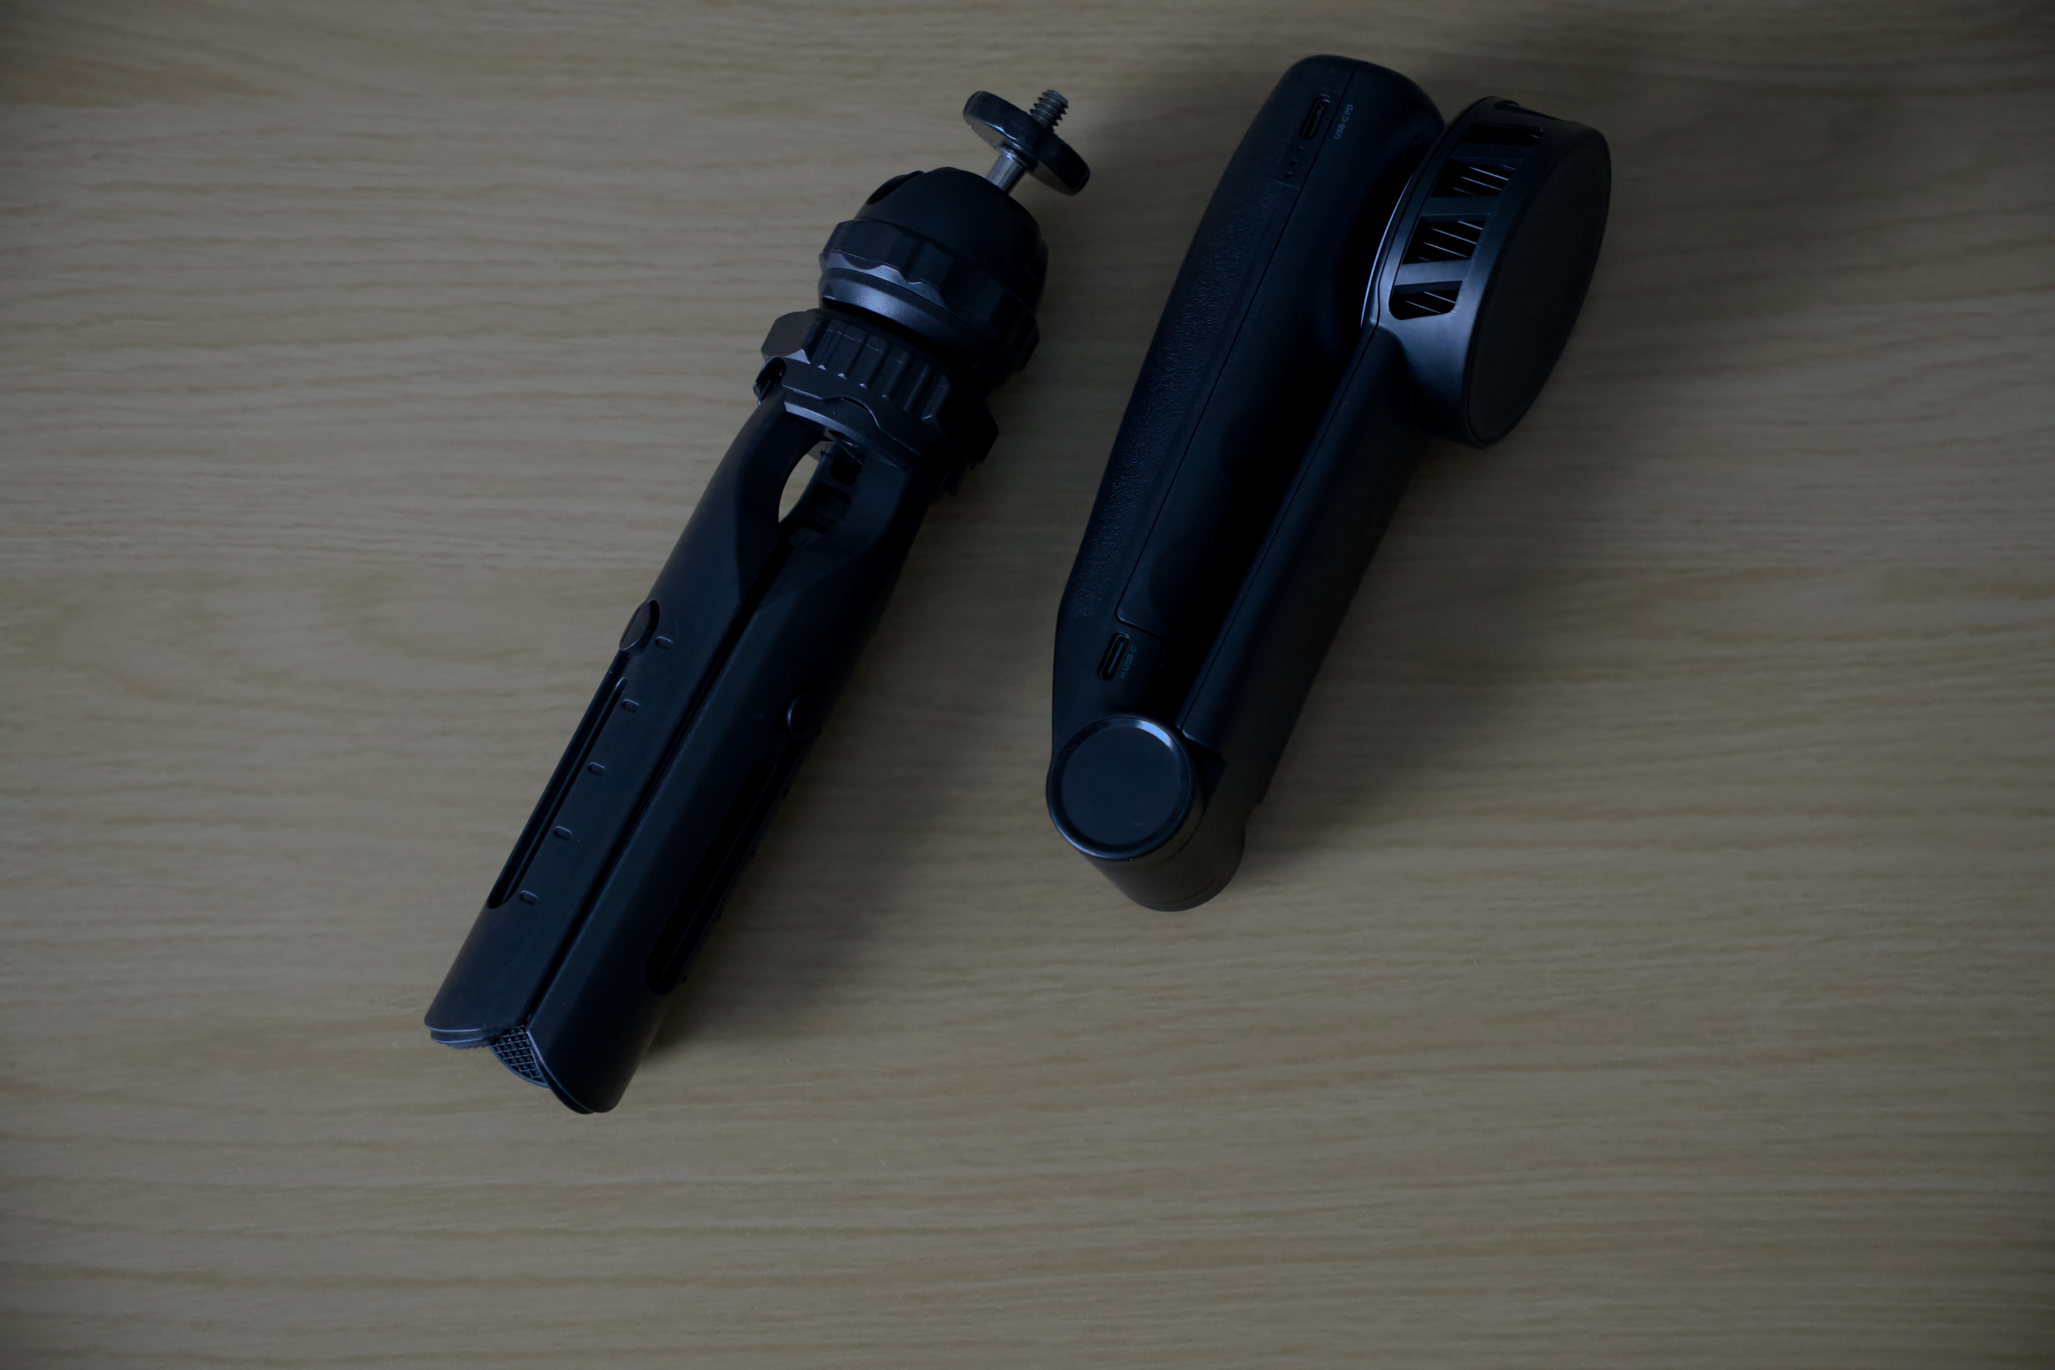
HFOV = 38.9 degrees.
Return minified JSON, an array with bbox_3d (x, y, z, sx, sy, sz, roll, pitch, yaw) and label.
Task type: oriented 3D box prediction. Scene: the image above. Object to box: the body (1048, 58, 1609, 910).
[{"bbox_3d":[0.044,-0.044,0.563,0.068,0.062,0.169,25,82,22],"label":"body"}]

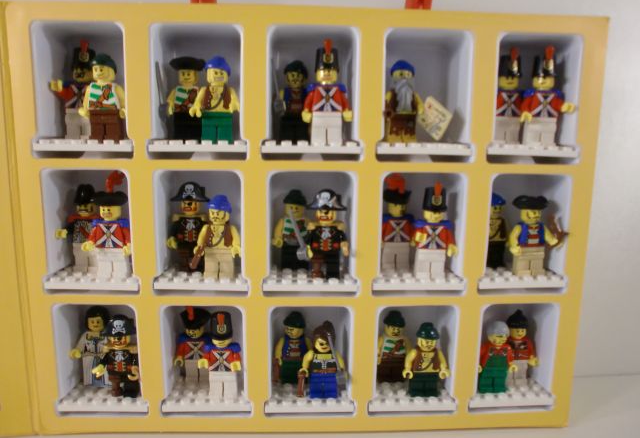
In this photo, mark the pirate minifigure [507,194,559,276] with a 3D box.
[{"bbox_3d":[0.115,0.009,0.257,0.030,0.045,0.016,0,9,-2],"label":"pirate minifigure"}]

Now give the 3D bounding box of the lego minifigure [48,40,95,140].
[{"bbox_3d":[-0.123,-0.066,0.248,0.025,0.052,0.021,0,10,-2],"label":"lego minifigure"}]

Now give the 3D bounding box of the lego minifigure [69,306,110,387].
[{"bbox_3d":[-0.128,0.072,0.274,0.027,0.046,0.017,0,10,-2],"label":"lego minifigure"}]

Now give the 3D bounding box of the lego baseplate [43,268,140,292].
[{"bbox_3d":[-0.118,0.031,0.262,0.048,0.005,0.032,0,10,-2],"label":"lego baseplate"}]

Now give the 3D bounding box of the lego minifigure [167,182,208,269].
[{"bbox_3d":[-0.072,0.004,0.265,0.026,0.049,0.015,0,10,-2],"label":"lego minifigure"}]

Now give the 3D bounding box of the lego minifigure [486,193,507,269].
[{"bbox_3d":[0.098,0.007,0.272,0.025,0.044,0.015,0,10,-2],"label":"lego minifigure"}]

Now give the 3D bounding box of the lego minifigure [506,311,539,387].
[{"bbox_3d":[0.116,0.074,0.277,0.022,0.046,0.014,0,9,-2],"label":"lego minifigure"}]

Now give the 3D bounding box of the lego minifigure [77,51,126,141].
[{"bbox_3d":[-0.106,-0.059,0.236,0.025,0.043,0.017,0,10,-2],"label":"lego minifigure"}]

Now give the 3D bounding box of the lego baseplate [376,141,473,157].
[{"bbox_3d":[0.051,-0.036,0.252,0.048,0.005,0.032,0,9,-2],"label":"lego baseplate"}]

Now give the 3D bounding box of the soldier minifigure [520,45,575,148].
[{"bbox_3d":[0.117,-0.061,0.245,0.031,0.053,0.015,0,9,-2],"label":"soldier minifigure"}]

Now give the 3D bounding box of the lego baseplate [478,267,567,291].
[{"bbox_3d":[0.105,0.031,0.267,0.048,0.005,0.032,0,10,-2],"label":"lego baseplate"}]

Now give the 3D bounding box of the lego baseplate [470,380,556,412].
[{"bbox_3d":[0.104,0.098,0.279,0.048,0.005,0.032,0,10,-2],"label":"lego baseplate"}]

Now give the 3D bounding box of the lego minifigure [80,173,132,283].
[{"bbox_3d":[-0.110,0.004,0.253,0.026,0.057,0.015,0,10,-2],"label":"lego minifigure"}]

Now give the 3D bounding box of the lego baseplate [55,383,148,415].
[{"bbox_3d":[-0.117,0.099,0.275,0.048,0.005,0.032,0,10,-2],"label":"lego baseplate"}]

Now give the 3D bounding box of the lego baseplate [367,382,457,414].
[{"bbox_3d":[0.050,0.099,0.276,0.048,0.005,0.032,0,10,-2],"label":"lego baseplate"}]

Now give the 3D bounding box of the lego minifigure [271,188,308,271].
[{"bbox_3d":[-0.015,0.007,0.268,0.022,0.046,0.014,0,9,-2],"label":"lego minifigure"}]

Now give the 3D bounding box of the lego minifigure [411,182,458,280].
[{"bbox_3d":[0.062,0.006,0.258,0.025,0.053,0.014,0,10,-2],"label":"lego minifigure"}]

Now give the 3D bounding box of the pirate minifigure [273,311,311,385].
[{"bbox_3d":[-0.016,0.076,0.285,0.025,0.045,0.013,0,10,-2],"label":"pirate minifigure"}]

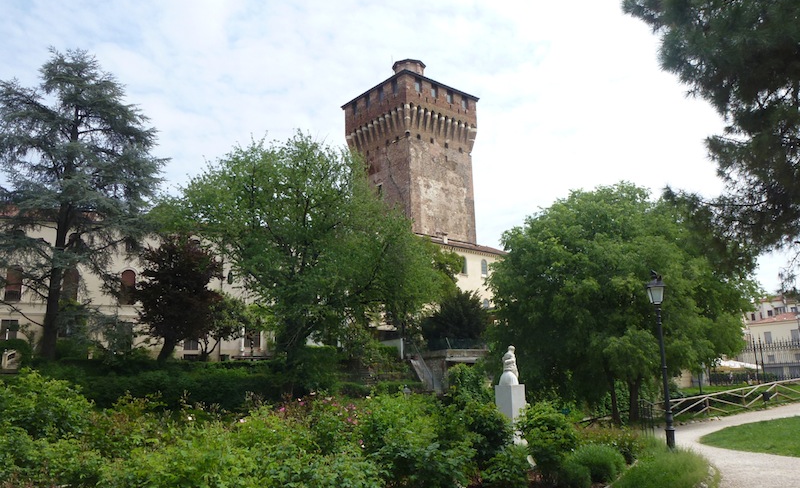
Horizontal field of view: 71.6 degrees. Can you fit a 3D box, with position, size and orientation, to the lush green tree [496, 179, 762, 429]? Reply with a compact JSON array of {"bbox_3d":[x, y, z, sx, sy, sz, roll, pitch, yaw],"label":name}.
[{"bbox_3d":[6.618,1.602,16.500,7.410,7.120,6.900,-1,-10,0],"label":"lush green tree"}]

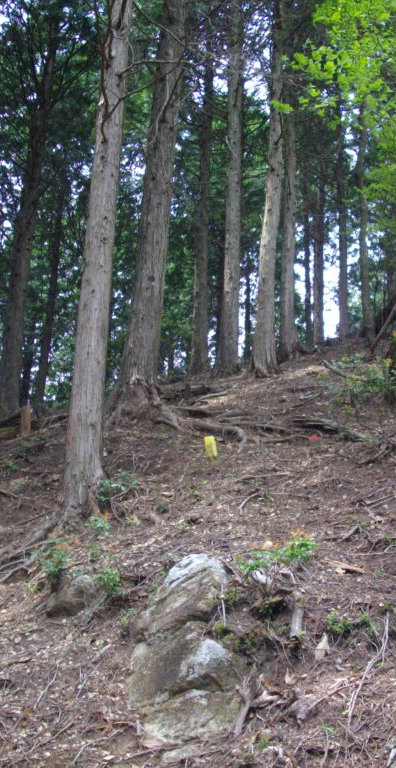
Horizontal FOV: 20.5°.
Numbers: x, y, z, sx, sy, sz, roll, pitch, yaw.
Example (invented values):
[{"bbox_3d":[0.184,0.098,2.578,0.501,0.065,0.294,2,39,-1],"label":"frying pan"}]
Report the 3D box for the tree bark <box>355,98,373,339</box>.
[{"bbox_3d":[3.838,-3.896,25.247,0.250,6.398,0.250,3,-23,0],"label":"tree bark"}]

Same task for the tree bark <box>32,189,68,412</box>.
[{"bbox_3d":[-2.643,-1.596,19.879,0.200,4.508,0.200,3,-23,0],"label":"tree bark"}]

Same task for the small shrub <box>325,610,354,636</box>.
[{"bbox_3d":[0.672,1.138,5.200,0.143,0.117,0.128,3,-23,0],"label":"small shrub"}]

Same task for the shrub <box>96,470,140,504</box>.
[{"bbox_3d":[-0.647,0.832,8.800,0.338,0.260,0.304,3,-23,0],"label":"shrub"}]

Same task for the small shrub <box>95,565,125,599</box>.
[{"bbox_3d":[-0.477,1.070,5.900,0.162,0.164,0.146,3,-23,0],"label":"small shrub"}]

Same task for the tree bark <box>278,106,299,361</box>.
[{"bbox_3d":[1.720,-2.951,20.566,0.290,5.466,0.290,2,-23,0],"label":"tree bark"}]

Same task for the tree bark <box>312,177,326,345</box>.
[{"bbox_3d":[2.879,-2.975,25.879,0.250,4.507,0.250,3,-23,0],"label":"tree bark"}]

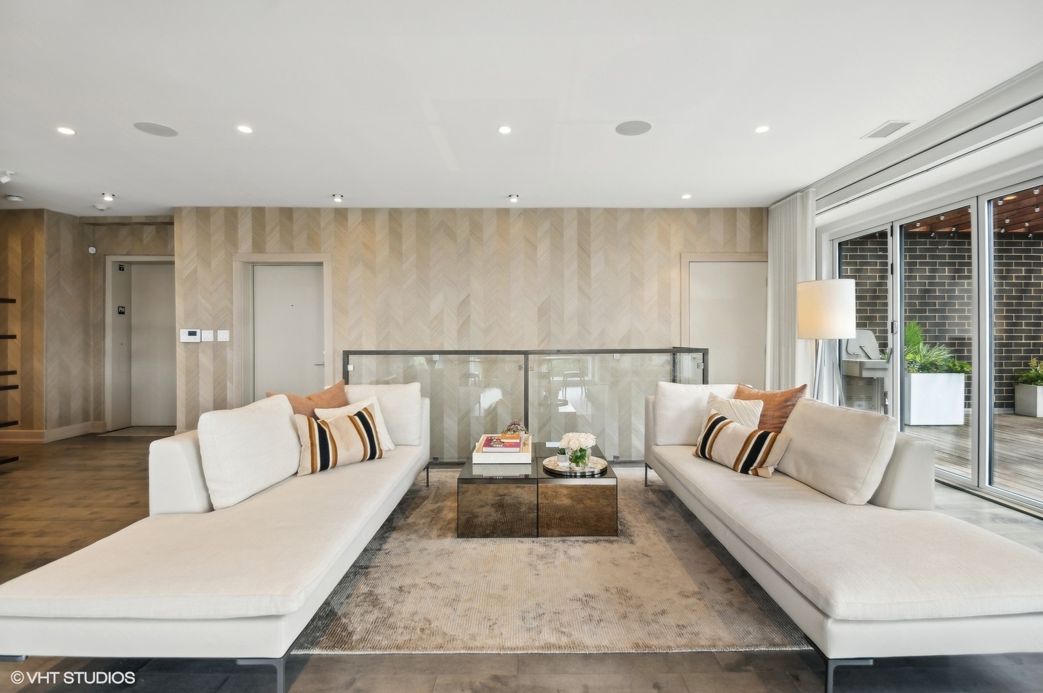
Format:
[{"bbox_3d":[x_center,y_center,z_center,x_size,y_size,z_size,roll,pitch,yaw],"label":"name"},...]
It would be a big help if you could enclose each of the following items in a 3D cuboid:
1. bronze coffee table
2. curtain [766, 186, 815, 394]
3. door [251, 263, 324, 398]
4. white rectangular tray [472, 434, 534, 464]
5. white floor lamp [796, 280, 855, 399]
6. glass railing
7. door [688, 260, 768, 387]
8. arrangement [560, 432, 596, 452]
[{"bbox_3d":[0.097,0.952,3.024,0.948,0.355,0.891,0,1,0],"label":"bronze coffee table"},{"bbox_3d":[2.910,-0.241,4.710,0.210,2.671,0.562,0,1,0],"label":"curtain"},{"bbox_3d":[-2.759,0.058,5.287,0.925,2.086,0.050,0,1,0],"label":"door"},{"bbox_3d":[-0.120,0.734,3.140,0.388,0.072,0.520,0,2,1],"label":"white rectangular tray"},{"bbox_3d":[2.505,0.293,3.578,0.471,1.663,0.471,0,1,0],"label":"white floor lamp"},{"bbox_3d":[0.042,0.568,4.565,3.443,1.090,0.915,0,1,0],"label":"glass railing"},{"bbox_3d":[2.381,0.057,5.036,0.901,2.077,0.050,0,1,0],"label":"door"},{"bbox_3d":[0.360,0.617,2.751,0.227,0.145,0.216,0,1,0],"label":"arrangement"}]

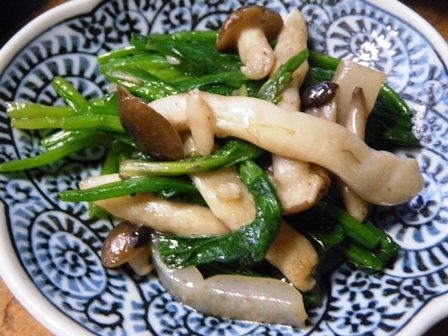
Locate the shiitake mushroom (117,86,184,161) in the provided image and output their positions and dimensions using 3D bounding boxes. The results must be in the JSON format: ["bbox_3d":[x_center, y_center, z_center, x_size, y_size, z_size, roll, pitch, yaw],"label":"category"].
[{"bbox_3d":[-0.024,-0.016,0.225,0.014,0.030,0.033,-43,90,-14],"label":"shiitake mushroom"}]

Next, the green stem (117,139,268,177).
[{"bbox_3d":[-0.011,-0.004,0.219,0.048,0.008,0.009,-9,56,-6],"label":"green stem"}]

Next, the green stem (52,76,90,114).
[{"bbox_3d":[-0.055,-0.026,0.238,0.005,0.005,0.018,-32,61,-20],"label":"green stem"}]

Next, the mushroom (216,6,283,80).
[{"bbox_3d":[0.010,-0.048,0.252,0.025,0.025,0.025,-12,46,0],"label":"mushroom"}]

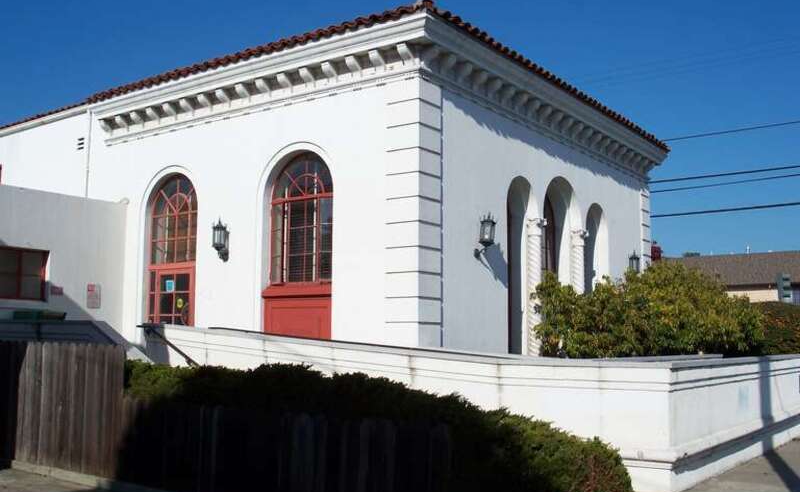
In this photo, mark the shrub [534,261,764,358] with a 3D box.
[{"bbox_3d":[4.654,1.469,15.449,2.658,2.462,5.908,-5,-8,35],"label":"shrub"}]

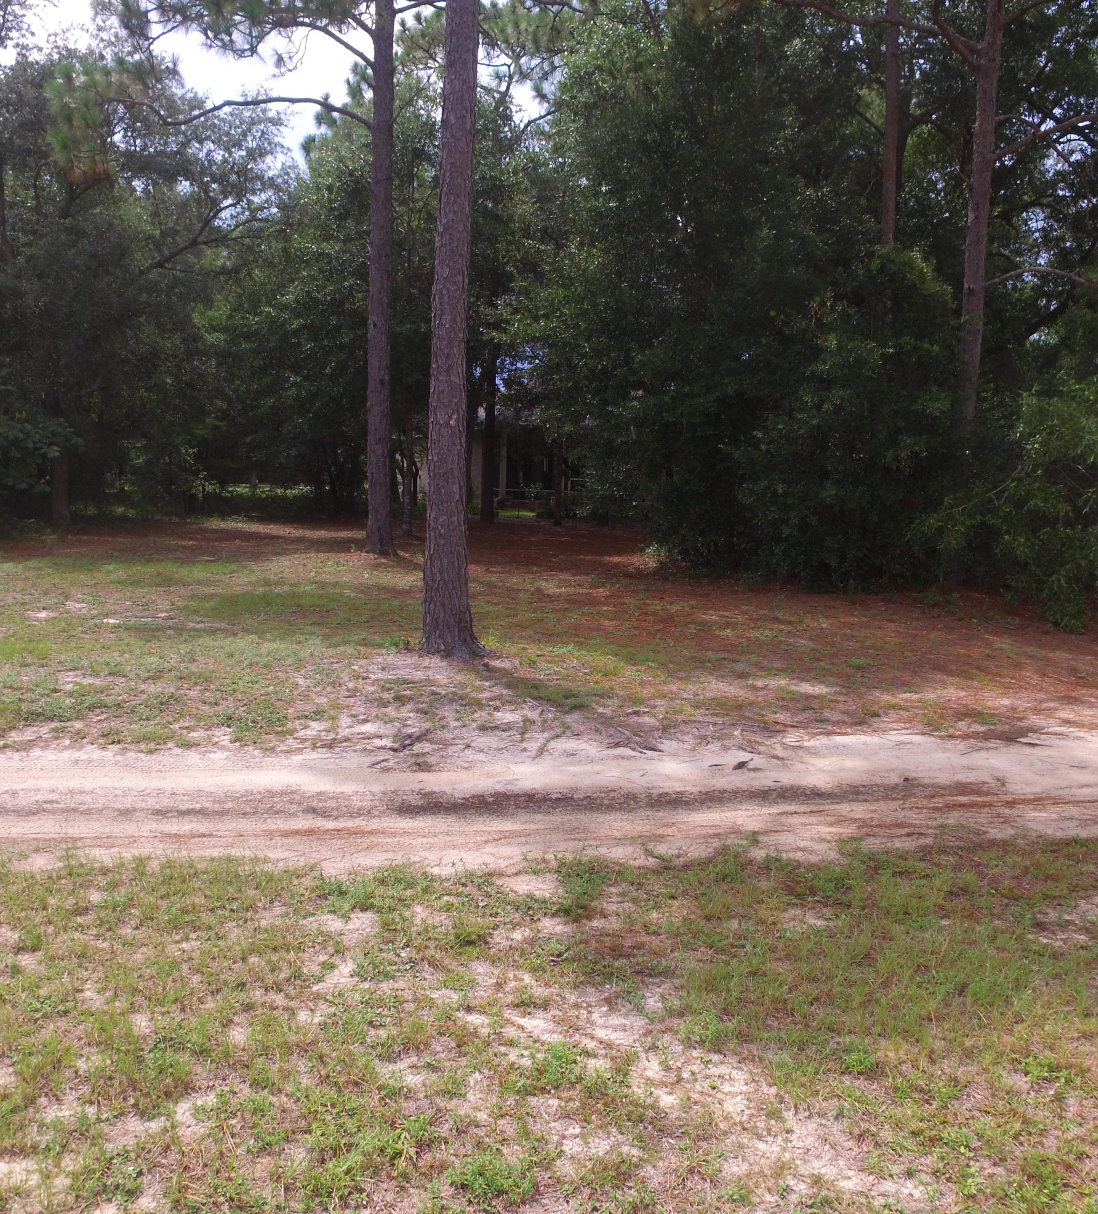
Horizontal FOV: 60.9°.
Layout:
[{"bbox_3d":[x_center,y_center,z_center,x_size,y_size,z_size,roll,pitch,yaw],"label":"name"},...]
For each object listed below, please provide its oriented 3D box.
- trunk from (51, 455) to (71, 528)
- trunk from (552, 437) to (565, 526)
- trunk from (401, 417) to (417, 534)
[{"bbox_3d":[-13.977,-3.290,26.635,0.510,2.000,0.510,1,9,0],"label":"trunk"},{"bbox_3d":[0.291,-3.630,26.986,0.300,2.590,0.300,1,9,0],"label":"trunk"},{"bbox_3d":[-3.674,-3.383,24.346,0.320,3.080,0.320,1,9,0],"label":"trunk"}]

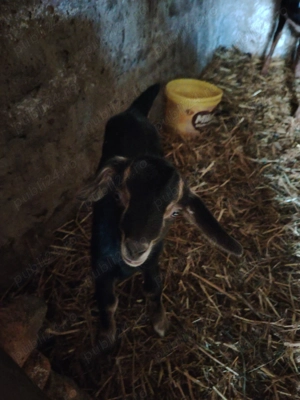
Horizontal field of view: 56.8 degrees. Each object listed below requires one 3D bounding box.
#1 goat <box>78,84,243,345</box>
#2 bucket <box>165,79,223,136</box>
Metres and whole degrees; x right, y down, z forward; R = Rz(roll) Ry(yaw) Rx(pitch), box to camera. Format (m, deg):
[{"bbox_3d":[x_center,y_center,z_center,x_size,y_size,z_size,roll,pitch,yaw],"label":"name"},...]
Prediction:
[{"bbox_3d":[0.020,0.018,0.675,0.245,0.570,0.560,3,42,4],"label":"goat"},{"bbox_3d":[0.223,-0.452,1.464,0.280,0.250,0.280,0,42,0],"label":"bucket"}]

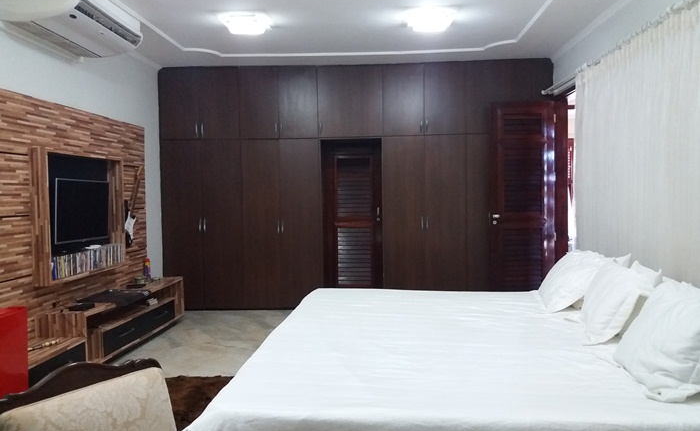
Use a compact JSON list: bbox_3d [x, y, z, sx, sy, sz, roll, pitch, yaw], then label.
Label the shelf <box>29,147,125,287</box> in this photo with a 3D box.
[{"bbox_3d":[-2.414,-0.005,5.140,0.160,1.104,1.296,-1,2,4],"label":"shelf"}]

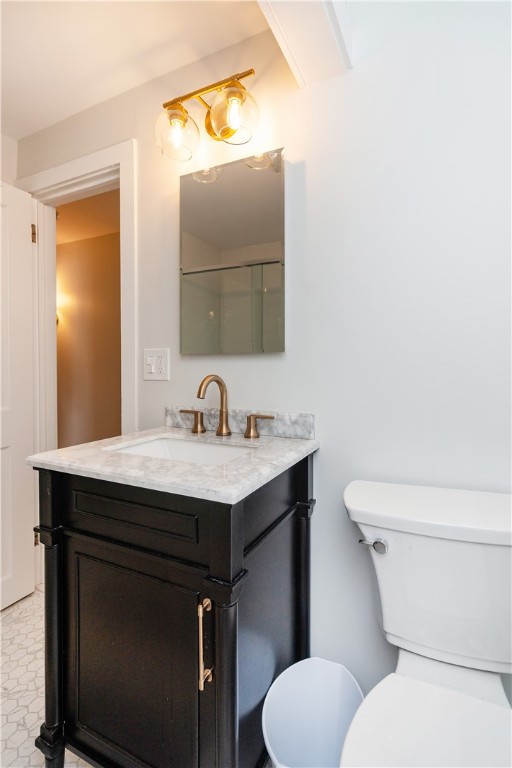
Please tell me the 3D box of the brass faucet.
[{"bbox_3d":[-0.136,0.072,1.096,0.052,0.200,0.186,0,1,25],"label":"brass faucet"}]

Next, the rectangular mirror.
[{"bbox_3d":[-0.088,-0.432,1.186,0.405,0.652,0.025,0,1,24],"label":"rectangular mirror"}]

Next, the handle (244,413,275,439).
[{"bbox_3d":[0.010,0.136,1.099,0.105,0.073,0.051,0,1,25],"label":"handle"}]

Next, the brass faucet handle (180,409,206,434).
[{"bbox_3d":[-0.228,0.135,1.228,0.105,0.073,0.051,0,1,25],"label":"brass faucet handle"}]

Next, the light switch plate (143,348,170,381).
[{"bbox_3d":[-0.387,-0.075,1.333,0.123,0.122,0.008,0,1,24],"label":"light switch plate"}]

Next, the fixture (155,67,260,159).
[{"bbox_3d":[-0.161,-0.872,1.128,0.370,0.194,0.176,0,1,24],"label":"fixture"}]

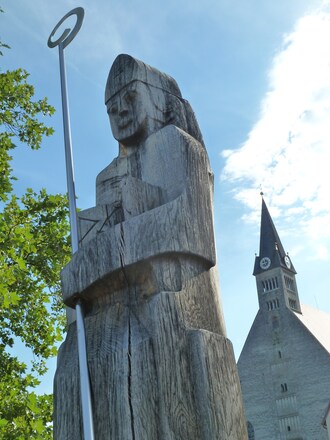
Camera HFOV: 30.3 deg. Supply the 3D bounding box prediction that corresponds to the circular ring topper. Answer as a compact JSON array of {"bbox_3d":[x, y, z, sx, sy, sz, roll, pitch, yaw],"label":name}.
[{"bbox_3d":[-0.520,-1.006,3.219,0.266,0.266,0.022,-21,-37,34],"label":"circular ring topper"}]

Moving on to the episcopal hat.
[{"bbox_3d":[-0.123,-0.736,3.372,0.328,0.257,0.271,18,-32,-39],"label":"episcopal hat"}]

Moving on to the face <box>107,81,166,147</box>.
[{"bbox_3d":[-0.150,-0.514,3.219,0.201,0.296,0.256,18,-32,-39],"label":"face"}]

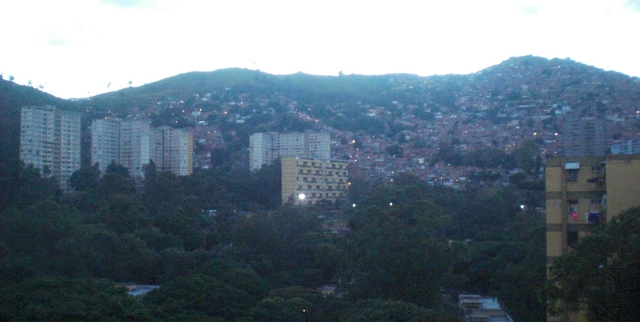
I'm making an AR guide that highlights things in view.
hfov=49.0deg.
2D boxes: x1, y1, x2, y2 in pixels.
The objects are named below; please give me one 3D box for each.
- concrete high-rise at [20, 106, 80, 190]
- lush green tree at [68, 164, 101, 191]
[{"bbox_3d":[-157.401,-6.346,412.000,11.173,48.195,32.062,-1,-3,33],"label":"concrete high-rise"},{"bbox_3d":[-131.728,9.628,393.000,16.471,15.804,15.556,1,-2,-19],"label":"lush green tree"}]

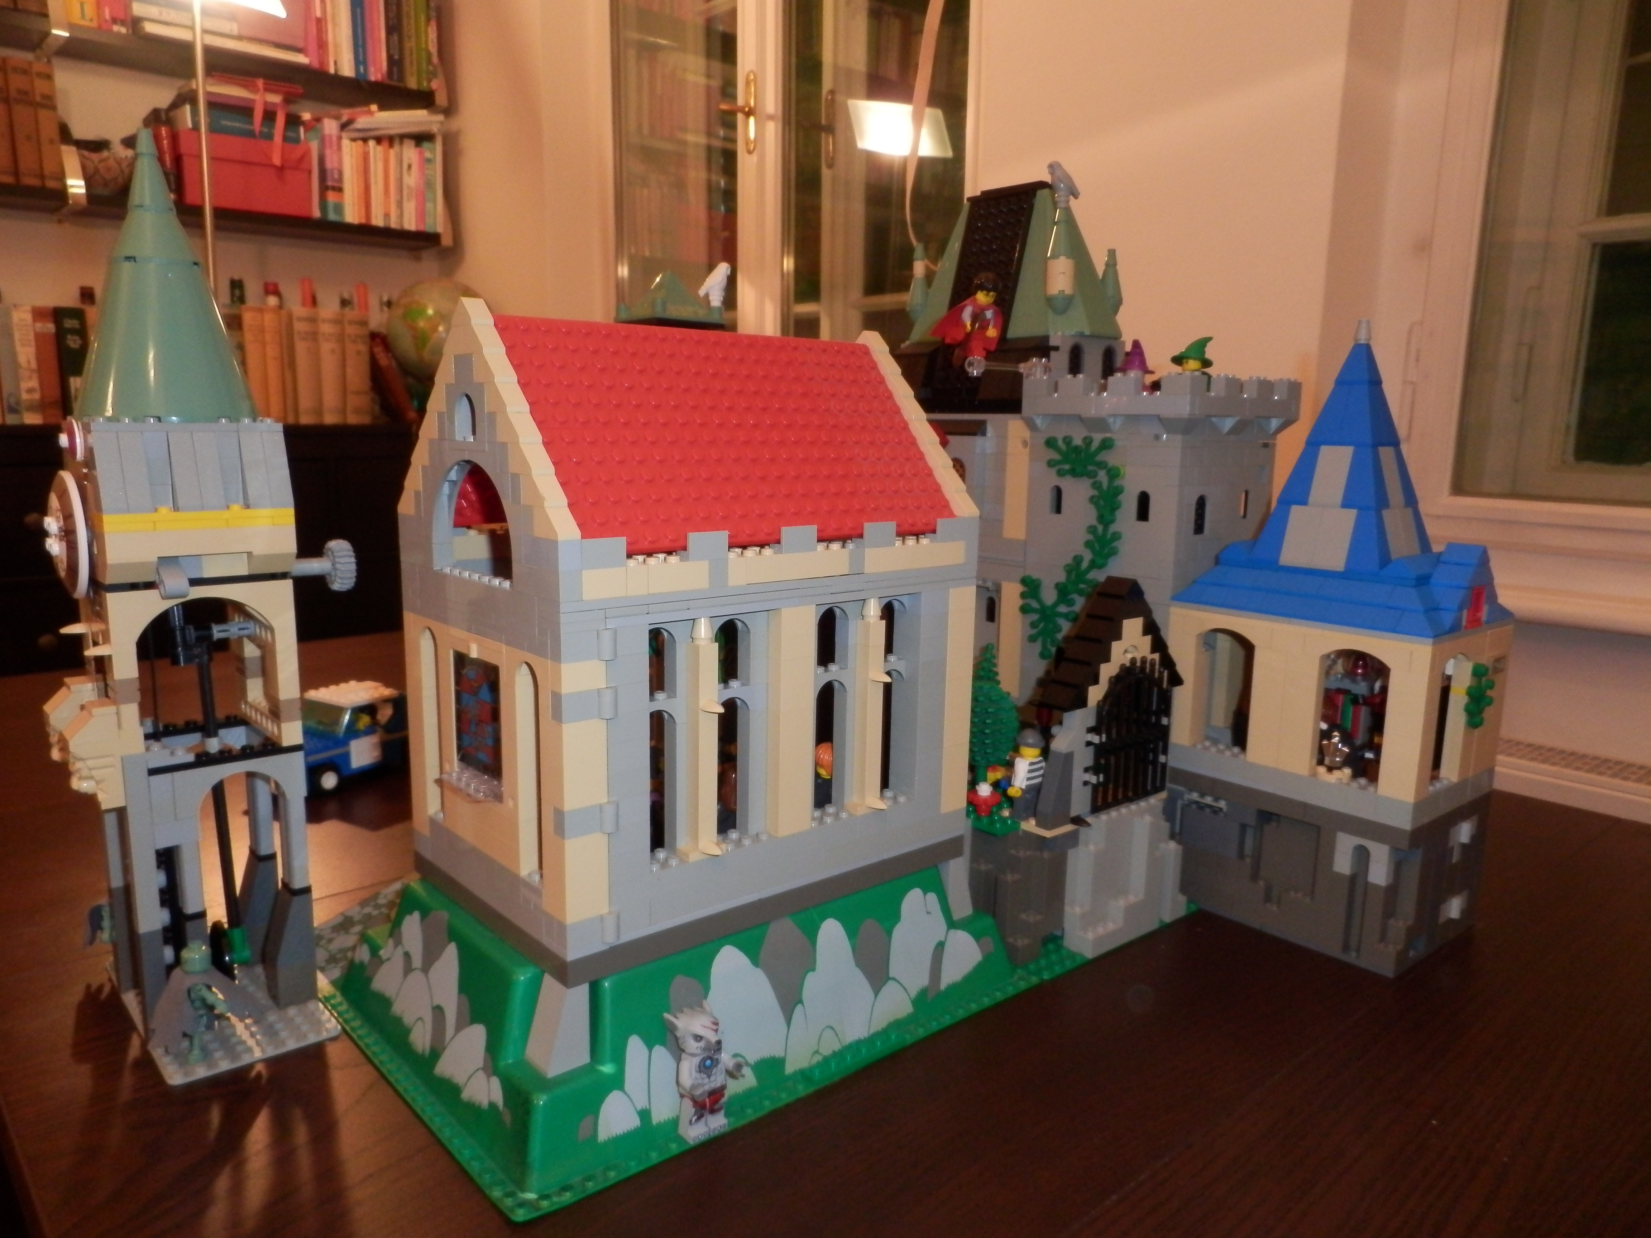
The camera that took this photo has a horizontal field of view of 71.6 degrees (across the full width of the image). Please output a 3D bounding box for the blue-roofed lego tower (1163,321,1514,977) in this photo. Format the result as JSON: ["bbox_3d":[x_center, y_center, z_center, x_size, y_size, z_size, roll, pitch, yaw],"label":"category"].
[{"bbox_3d":[0.258,0.004,0.575,0.097,0.298,0.131,-7,12,-40],"label":"blue-roofed lego tower"}]

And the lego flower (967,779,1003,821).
[{"bbox_3d":[0.074,0.085,0.535,0.015,0.017,0.015,1,9,0],"label":"lego flower"}]

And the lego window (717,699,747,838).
[{"bbox_3d":[-0.037,0.054,0.420,0.016,0.054,0.008,-7,13,-41],"label":"lego window"}]

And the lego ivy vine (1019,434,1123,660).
[{"bbox_3d":[0.131,-0.037,0.626,0.014,0.126,0.068,-7,12,-40],"label":"lego ivy vine"}]

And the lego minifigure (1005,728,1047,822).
[{"bbox_3d":[0.096,0.072,0.540,0.024,0.042,0.013,-7,12,-40],"label":"lego minifigure"}]

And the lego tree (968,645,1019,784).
[{"bbox_3d":[0.077,0.049,0.559,0.033,0.074,0.033,1,10,0],"label":"lego tree"}]

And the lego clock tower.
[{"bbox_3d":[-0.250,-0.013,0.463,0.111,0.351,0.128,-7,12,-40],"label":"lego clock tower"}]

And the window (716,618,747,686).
[{"bbox_3d":[-0.036,0.012,0.413,0.016,0.026,0.007,-7,12,-40],"label":"window"}]

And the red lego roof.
[{"bbox_3d":[-0.051,-0.074,0.454,0.176,0.080,0.130,-7,13,-41],"label":"red lego roof"}]

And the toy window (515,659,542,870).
[{"bbox_3d":[-0.096,0.051,0.383,0.008,0.076,0.016,-7,13,-41],"label":"toy window"}]

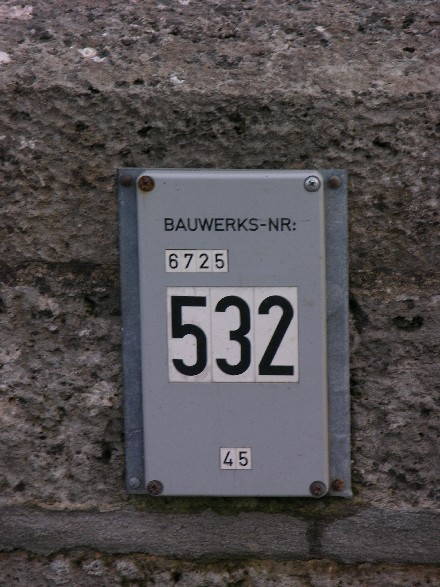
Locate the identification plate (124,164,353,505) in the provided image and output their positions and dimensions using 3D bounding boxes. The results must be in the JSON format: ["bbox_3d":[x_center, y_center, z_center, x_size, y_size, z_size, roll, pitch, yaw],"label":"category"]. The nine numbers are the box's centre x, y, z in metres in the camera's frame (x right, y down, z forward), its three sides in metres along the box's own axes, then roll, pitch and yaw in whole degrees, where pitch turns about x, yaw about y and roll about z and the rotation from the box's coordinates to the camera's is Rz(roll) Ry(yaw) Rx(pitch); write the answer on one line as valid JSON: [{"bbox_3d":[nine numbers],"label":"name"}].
[{"bbox_3d":[0.010,0.024,2.870,0.138,0.204,0.013,0,15,5],"label":"identification plate"}]

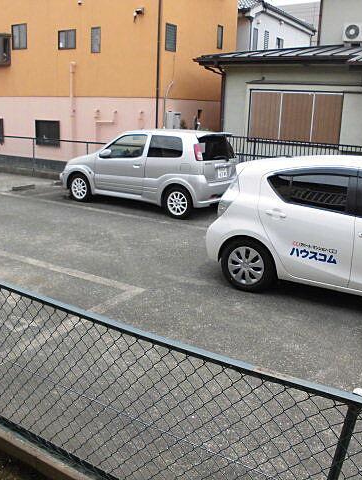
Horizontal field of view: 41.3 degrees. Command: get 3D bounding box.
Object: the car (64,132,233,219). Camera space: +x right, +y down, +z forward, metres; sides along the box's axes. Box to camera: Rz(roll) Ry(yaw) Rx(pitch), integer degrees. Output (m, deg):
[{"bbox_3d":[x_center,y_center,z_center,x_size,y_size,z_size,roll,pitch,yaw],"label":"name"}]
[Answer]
[{"bbox_3d":[-0.656,-1.455,9.671,3.620,1.525,1.650,11,17,30],"label":"car"}]

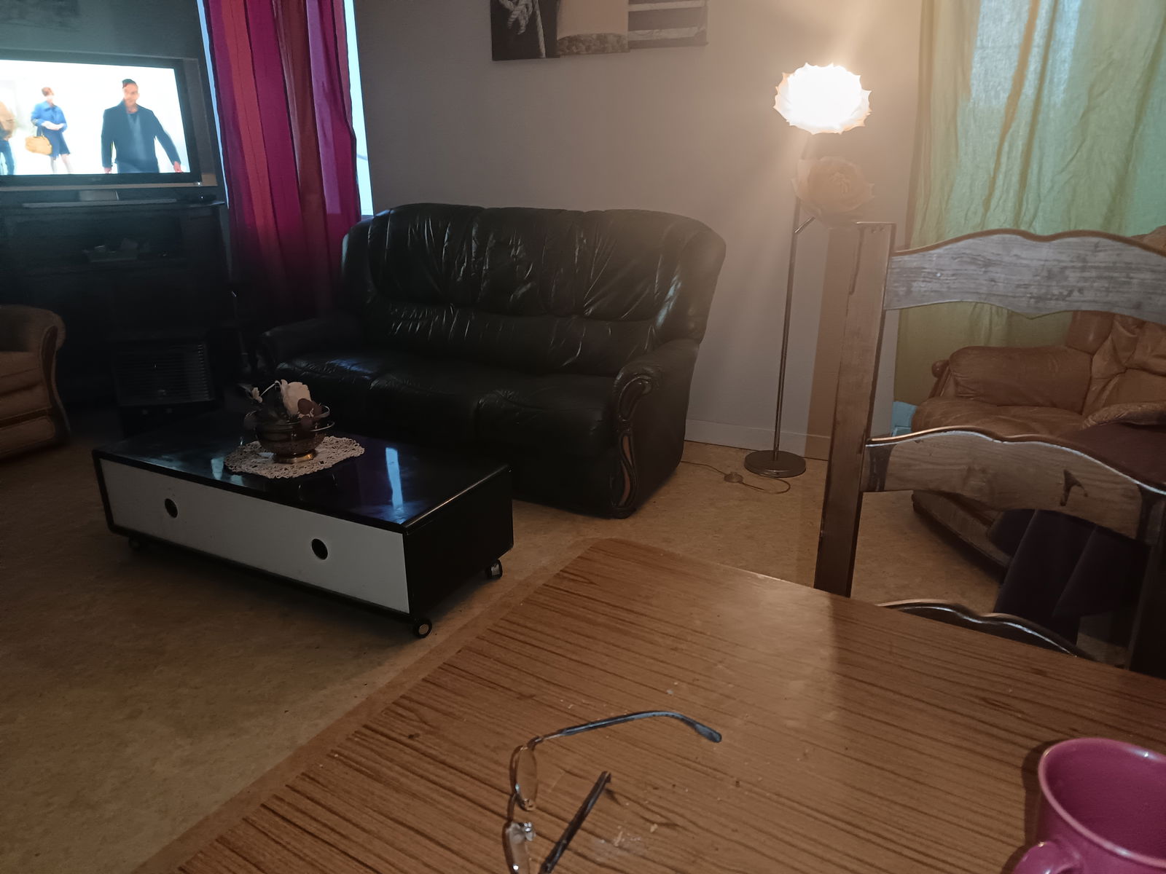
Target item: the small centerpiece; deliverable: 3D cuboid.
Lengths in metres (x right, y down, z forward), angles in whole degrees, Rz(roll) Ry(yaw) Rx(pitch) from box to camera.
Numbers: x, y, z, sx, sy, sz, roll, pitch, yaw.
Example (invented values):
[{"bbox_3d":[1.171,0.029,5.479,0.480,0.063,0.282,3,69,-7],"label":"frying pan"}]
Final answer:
[{"bbox_3d":[-0.861,-0.045,2.367,0.241,0.230,0.197,2,19,8],"label":"small centerpiece"}]

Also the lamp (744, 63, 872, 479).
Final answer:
[{"bbox_3d":[0.842,-0.576,3.031,0.389,1.491,0.331,7,20,21],"label":"lamp"}]

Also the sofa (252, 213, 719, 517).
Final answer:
[{"bbox_3d":[-0.386,-0.404,3.288,1.752,1.021,0.824,7,20,21],"label":"sofa"}]

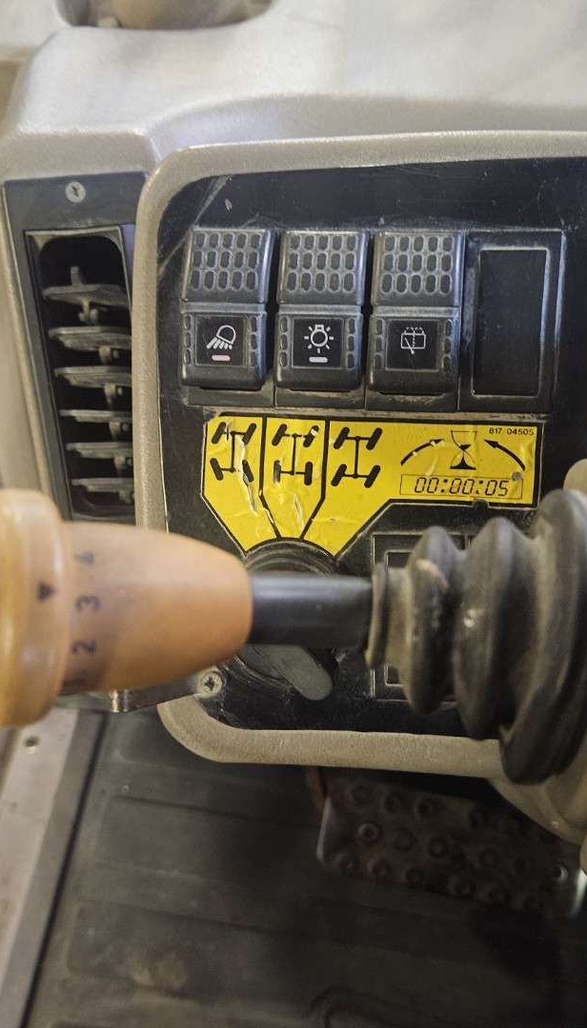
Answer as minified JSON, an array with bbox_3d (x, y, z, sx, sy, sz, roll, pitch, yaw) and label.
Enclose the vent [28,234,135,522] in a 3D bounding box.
[{"bbox_3d":[-0.062,-0.046,0.300,0.030,0.096,0.025,0,25,7],"label":"vent"}]

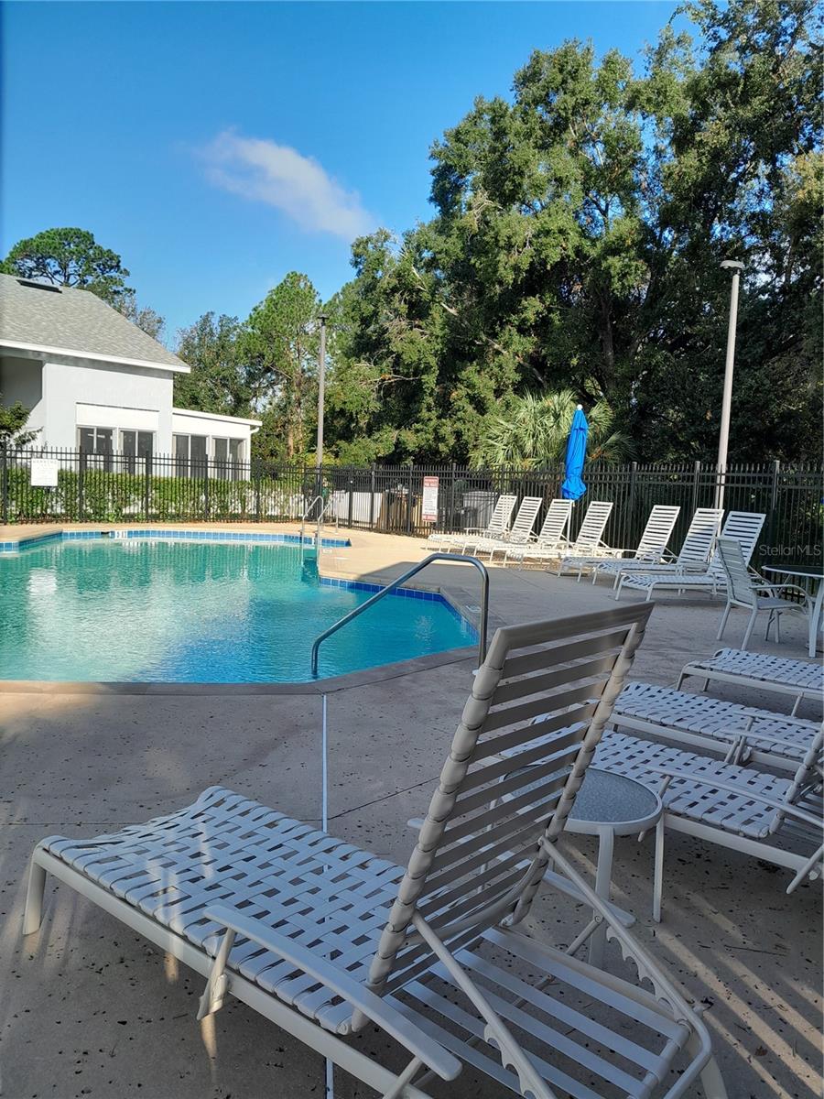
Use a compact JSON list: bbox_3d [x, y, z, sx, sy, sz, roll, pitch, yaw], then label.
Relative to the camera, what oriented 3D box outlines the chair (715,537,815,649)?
[{"bbox_3d":[3.170,0.412,7.755,0.646,0.950,0.600,3,5,3],"label":"chair"}]

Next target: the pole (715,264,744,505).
[{"bbox_3d":[6.189,-2.706,17.070,0.480,5.952,0.360,0,5,-25],"label":"pole"}]

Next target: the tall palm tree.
[{"bbox_3d":[3.123,-1.823,19.507,3.400,3.504,3.100,2,5,0],"label":"tall palm tree"}]

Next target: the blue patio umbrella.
[{"bbox_3d":[2.793,-1.103,14.950,0.450,2.806,0.450,2,5,0],"label":"blue patio umbrella"}]

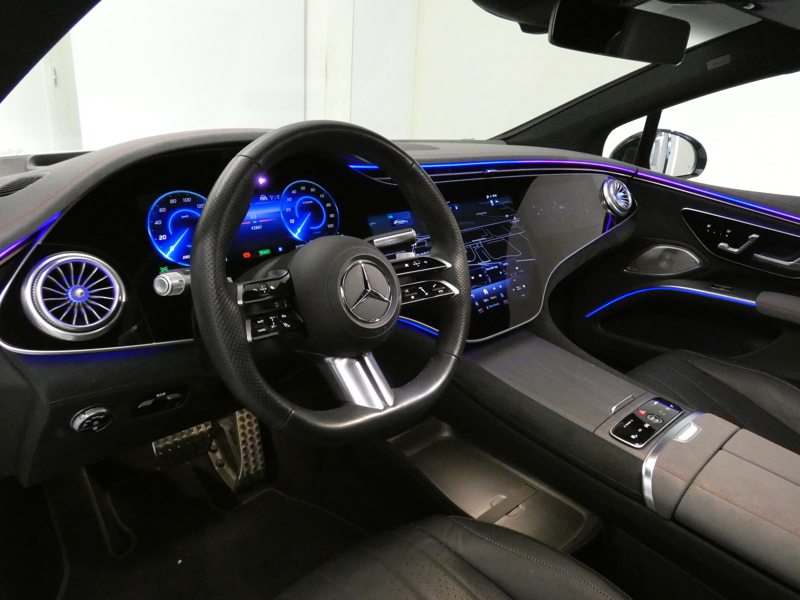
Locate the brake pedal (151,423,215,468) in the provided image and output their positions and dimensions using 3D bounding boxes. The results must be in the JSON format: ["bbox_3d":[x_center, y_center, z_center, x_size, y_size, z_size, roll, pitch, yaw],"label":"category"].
[{"bbox_3d":[-0.392,0.264,1.057,0.111,0.058,0.030,-13,-4,-41],"label":"brake pedal"}]

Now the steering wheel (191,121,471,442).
[{"bbox_3d":[-0.060,-0.021,0.665,0.372,0.362,0.090,-12,1,-42],"label":"steering wheel"}]

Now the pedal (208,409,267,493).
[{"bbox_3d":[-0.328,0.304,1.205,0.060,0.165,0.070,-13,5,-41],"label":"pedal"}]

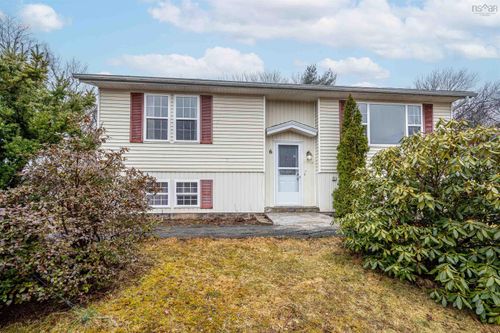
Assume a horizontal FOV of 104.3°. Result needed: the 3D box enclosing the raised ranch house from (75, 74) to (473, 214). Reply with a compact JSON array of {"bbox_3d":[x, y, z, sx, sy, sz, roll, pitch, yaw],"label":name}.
[{"bbox_3d":[0.850,-1.113,9.627,11.430,5.230,8.600,1,-1,-5],"label":"raised ranch house"}]

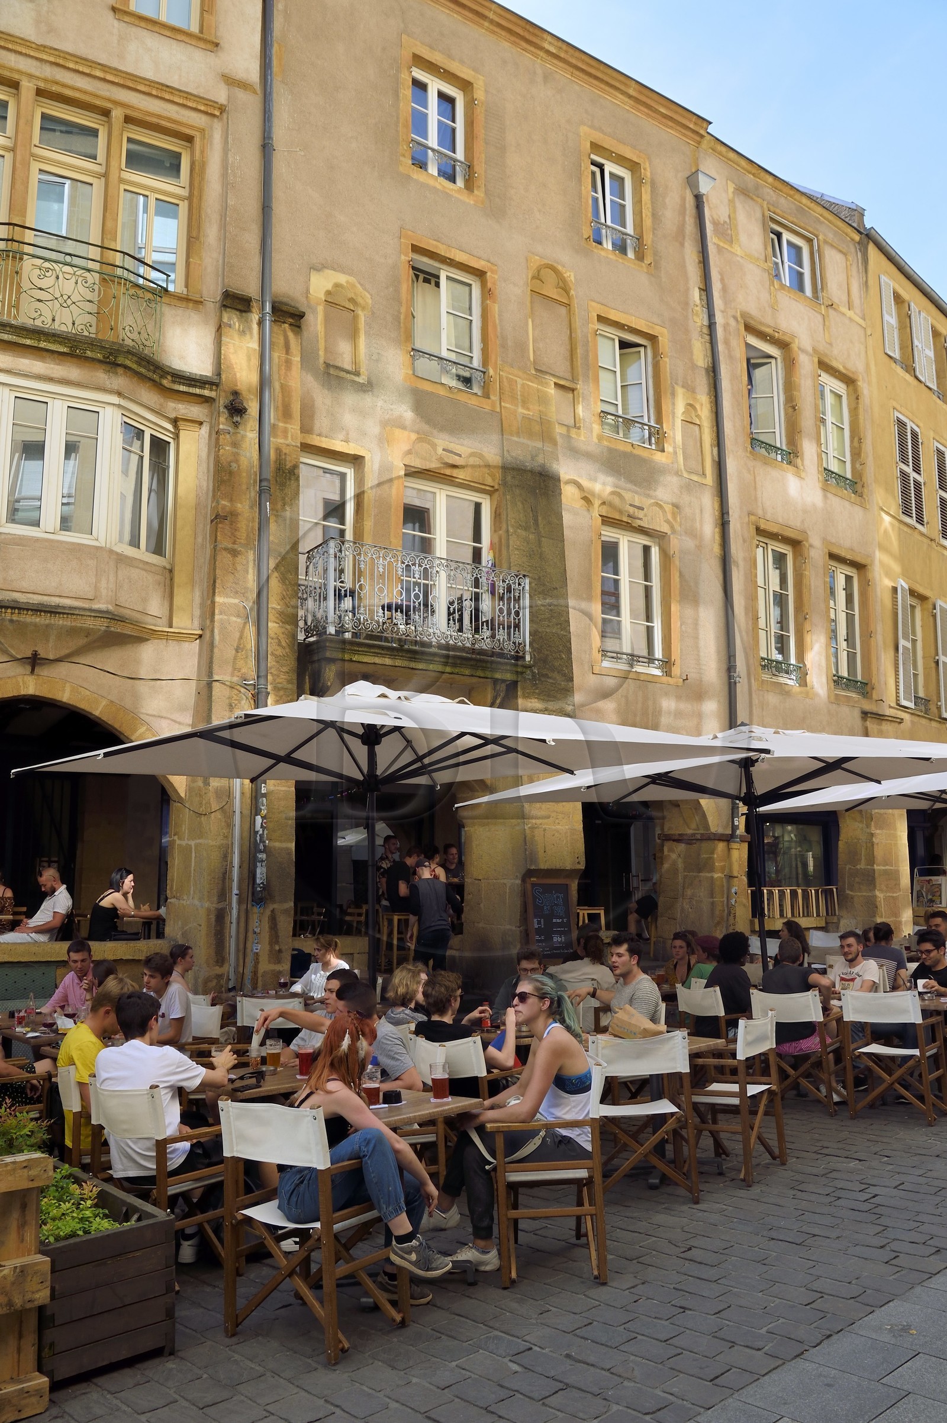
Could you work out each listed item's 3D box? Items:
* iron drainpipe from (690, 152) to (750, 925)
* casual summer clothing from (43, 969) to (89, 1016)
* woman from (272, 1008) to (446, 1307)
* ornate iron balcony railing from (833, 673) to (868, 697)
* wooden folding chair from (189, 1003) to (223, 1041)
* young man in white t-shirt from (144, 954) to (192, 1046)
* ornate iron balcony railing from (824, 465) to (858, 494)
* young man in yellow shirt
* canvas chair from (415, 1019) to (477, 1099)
[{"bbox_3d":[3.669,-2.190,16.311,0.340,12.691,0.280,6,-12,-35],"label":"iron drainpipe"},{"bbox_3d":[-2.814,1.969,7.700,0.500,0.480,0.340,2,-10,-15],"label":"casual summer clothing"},{"bbox_3d":[-0.389,1.790,4.427,0.780,1.160,0.500,8,-13,-41],"label":"woman"},{"bbox_3d":[6.173,-0.426,18.058,0.970,0.270,0.110,7,-13,-38],"label":"ornate iron balcony railing"},{"bbox_3d":[-2.016,2.419,7.370,0.570,0.870,0.480,-10,-13,39],"label":"wooden folding chair"},{"bbox_3d":[-2.030,2.250,7.400,0.720,1.280,0.500,6,-12,-35],"label":"young man in white t-shirt"},{"bbox_3d":[5.979,-3.734,17.979,0.889,0.233,0.080,7,-13,-37],"label":"ornate iron balcony railing"},{"bbox_3d":[-1.644,1.959,5.598,0.800,1.270,0.500,3,-11,-24],"label":"young man in yellow shirt"},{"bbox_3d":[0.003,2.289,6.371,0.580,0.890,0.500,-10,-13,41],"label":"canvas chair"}]

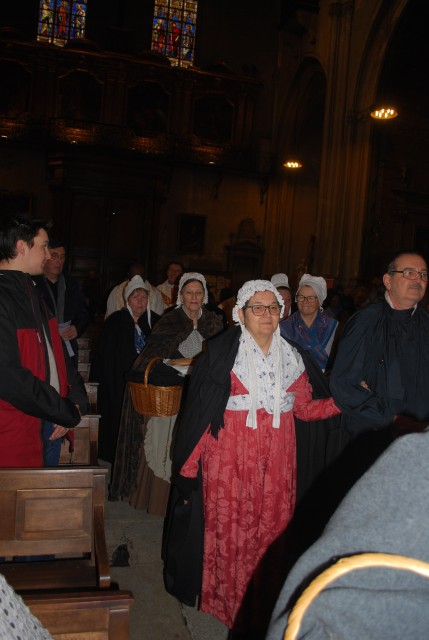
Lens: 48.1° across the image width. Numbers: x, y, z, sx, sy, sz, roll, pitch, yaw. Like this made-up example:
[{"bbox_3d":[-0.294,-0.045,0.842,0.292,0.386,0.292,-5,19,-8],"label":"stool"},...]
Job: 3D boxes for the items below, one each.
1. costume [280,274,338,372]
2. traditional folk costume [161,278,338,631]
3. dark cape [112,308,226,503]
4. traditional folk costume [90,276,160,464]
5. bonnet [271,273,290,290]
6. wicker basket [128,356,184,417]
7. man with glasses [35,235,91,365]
[{"bbox_3d":[0.575,0.531,3.100,0.480,1.640,0.400,3,6,-2],"label":"costume"},{"bbox_3d":[0.155,0.620,2.210,0.750,1.610,0.540,2,6,-9],"label":"traditional folk costume"},{"bbox_3d":[-0.310,0.569,3.120,0.730,1.380,0.520,2,6,-9],"label":"dark cape"},{"bbox_3d":[-0.640,0.441,3.680,0.560,1.570,0.420,2,6,-12],"label":"traditional folk costume"},{"bbox_3d":[0.494,-0.284,3.600,0.170,0.150,0.200,3,6,-3],"label":"bonnet"},{"bbox_3d":[-0.338,0.387,2.800,0.305,0.320,0.230,4,6,11],"label":"wicker basket"},{"bbox_3d":[-1.120,0.347,3.380,0.560,1.770,0.380,1,6,-17],"label":"man with glasses"}]

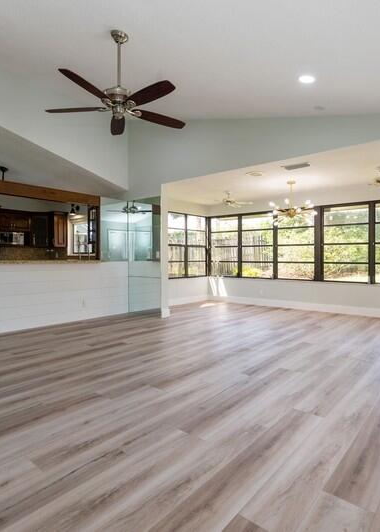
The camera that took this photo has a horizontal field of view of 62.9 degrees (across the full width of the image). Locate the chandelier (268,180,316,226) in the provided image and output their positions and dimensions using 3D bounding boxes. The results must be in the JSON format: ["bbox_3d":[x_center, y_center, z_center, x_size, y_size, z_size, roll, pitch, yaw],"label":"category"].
[{"bbox_3d":[1.906,-1.165,5.884,0.860,0.840,0.860,1,1,43],"label":"chandelier"}]

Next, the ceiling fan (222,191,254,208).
[{"bbox_3d":[0.822,-1.417,6.697,1.050,0.360,1.050,1,1,43],"label":"ceiling fan"}]

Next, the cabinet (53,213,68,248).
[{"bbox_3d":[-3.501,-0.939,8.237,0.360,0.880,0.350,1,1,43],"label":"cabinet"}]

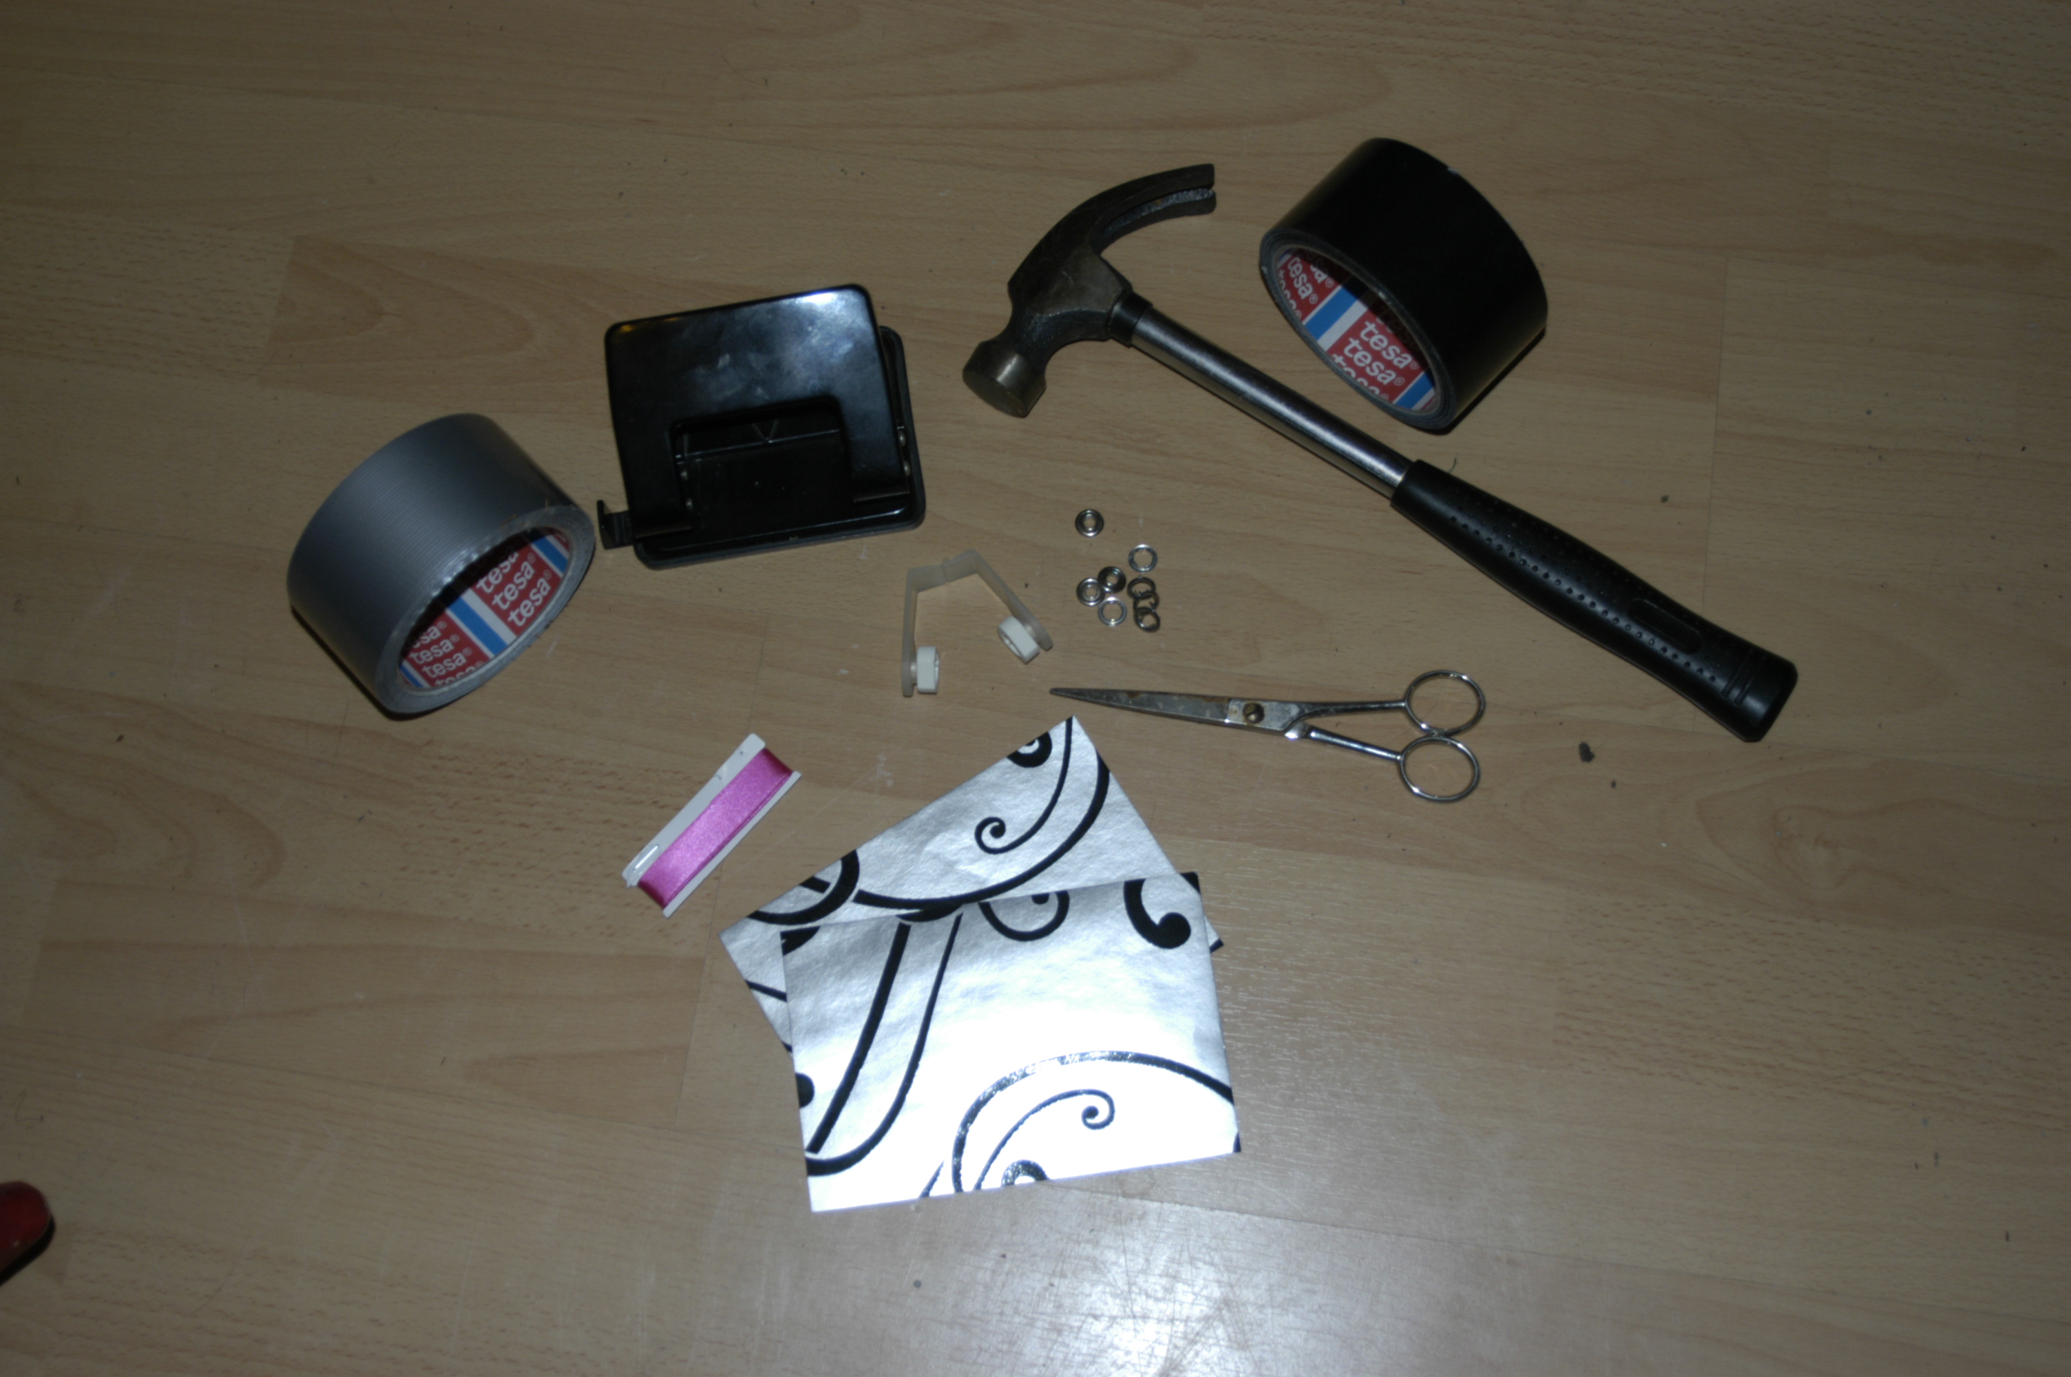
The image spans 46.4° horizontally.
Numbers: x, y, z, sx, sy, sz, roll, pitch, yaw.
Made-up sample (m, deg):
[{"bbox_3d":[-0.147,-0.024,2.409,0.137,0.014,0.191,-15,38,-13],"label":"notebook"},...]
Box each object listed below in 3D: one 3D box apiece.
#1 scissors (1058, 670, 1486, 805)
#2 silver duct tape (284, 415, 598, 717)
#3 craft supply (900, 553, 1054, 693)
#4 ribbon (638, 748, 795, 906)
[{"bbox_3d":[0.084,0.010,0.882,0.158,0.008,0.049,7,74,6],"label":"scissors"},{"bbox_3d":[-0.213,-0.044,0.870,0.099,0.099,0.049,-44,76,-9],"label":"silver duct tape"},{"bbox_3d":[-0.028,-0.025,0.895,0.057,0.016,0.046,-19,74,-2],"label":"craft supply"},{"bbox_3d":[-0.116,0.051,0.880,0.014,0.010,0.068,40,80,13],"label":"ribbon"}]

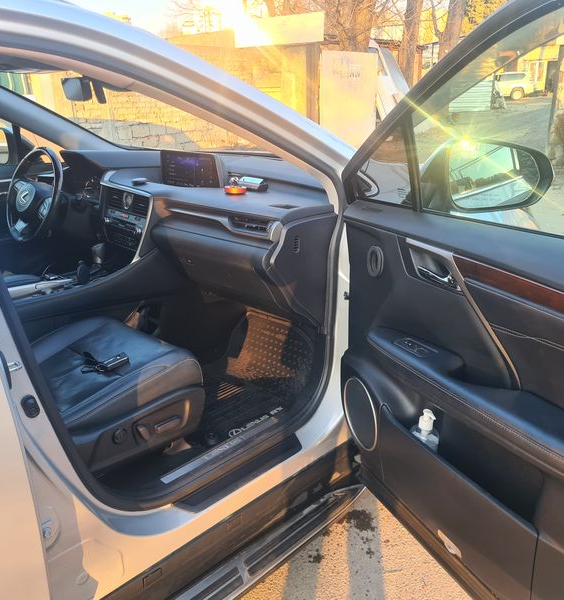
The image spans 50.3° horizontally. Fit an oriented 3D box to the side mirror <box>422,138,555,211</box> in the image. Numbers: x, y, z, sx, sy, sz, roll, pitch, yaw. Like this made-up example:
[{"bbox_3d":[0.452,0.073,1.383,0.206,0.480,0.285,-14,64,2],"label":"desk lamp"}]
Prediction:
[{"bbox_3d":[0.480,-0.292,1.410,0.250,0.168,0.135,-3,19,-4],"label":"side mirror"}]

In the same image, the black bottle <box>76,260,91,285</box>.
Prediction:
[{"bbox_3d":[-0.655,-0.092,1.980,0.041,0.080,0.041,-19,26,-41],"label":"black bottle"}]

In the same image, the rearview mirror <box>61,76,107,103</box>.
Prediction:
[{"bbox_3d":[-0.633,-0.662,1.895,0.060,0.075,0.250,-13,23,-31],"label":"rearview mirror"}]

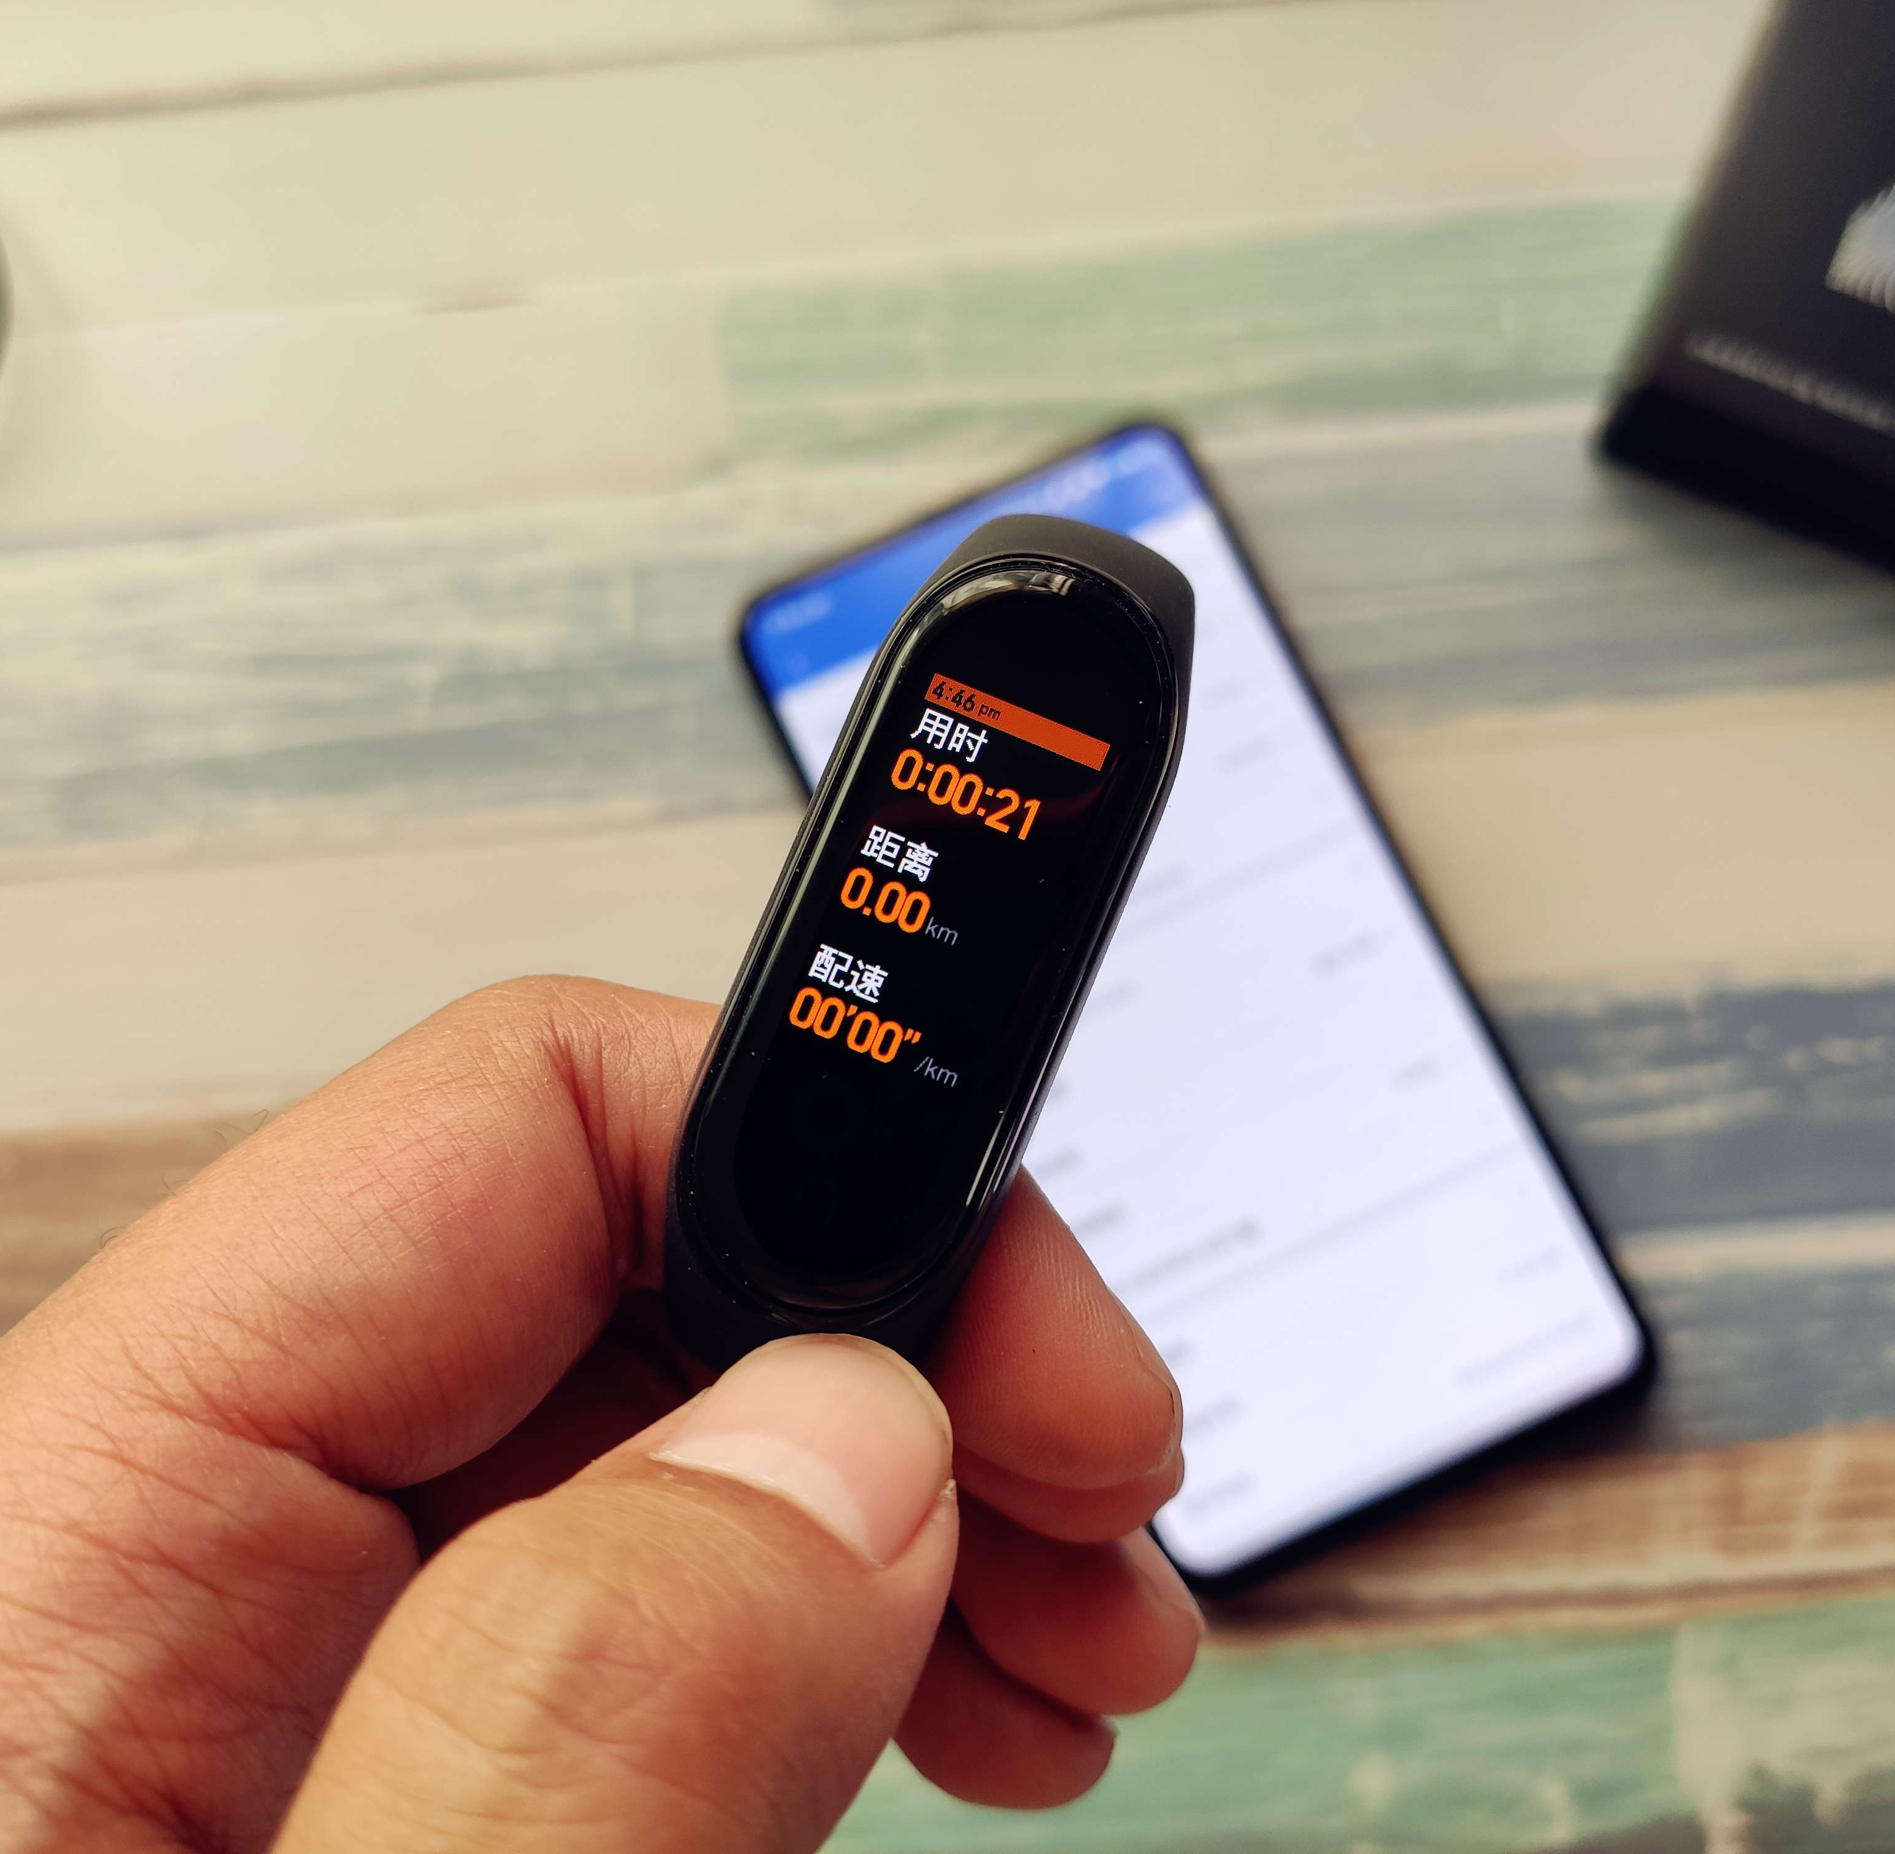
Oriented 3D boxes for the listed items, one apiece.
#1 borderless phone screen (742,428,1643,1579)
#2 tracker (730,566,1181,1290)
[{"bbox_3d":[0.033,0.008,0.271,0.074,0.009,0.158,-25,79,1],"label":"borderless phone screen"},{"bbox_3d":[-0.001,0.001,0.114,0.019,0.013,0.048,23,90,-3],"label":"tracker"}]

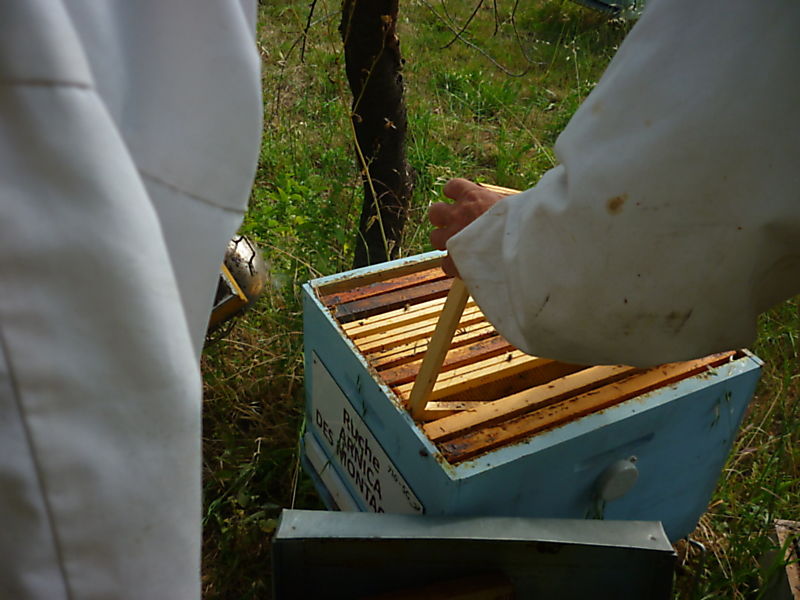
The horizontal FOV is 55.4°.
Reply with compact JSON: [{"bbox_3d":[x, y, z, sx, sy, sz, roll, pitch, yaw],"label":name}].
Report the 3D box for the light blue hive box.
[{"bbox_3d":[0.161,0.179,1.187,0.502,0.353,0.438,-14,38,-25],"label":"light blue hive box"}]

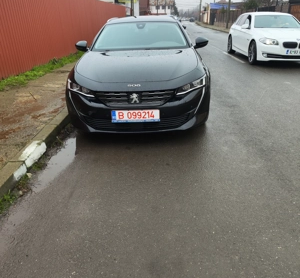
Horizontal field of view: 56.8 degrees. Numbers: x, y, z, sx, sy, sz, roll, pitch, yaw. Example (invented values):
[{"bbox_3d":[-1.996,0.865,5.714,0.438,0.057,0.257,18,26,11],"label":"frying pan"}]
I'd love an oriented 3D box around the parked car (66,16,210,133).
[{"bbox_3d":[-0.105,-1.463,5.083,1.900,1.420,4.780,-1,24,2],"label":"parked car"}]

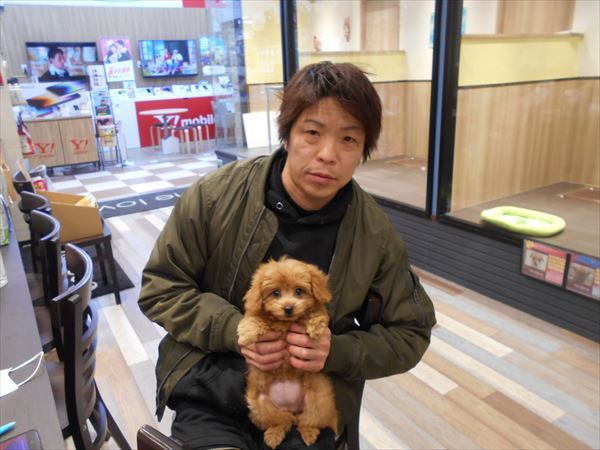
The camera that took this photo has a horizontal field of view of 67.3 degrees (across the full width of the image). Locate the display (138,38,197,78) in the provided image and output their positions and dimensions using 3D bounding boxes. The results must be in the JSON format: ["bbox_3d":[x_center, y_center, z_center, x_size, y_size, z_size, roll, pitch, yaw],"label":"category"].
[{"bbox_3d":[-2.765,-3.548,9.647,1.230,0.720,0.080,-14,21,-31],"label":"display"}]

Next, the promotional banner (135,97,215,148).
[{"bbox_3d":[-2.607,-2.204,9.613,1.670,0.900,0.080,-14,21,-31],"label":"promotional banner"}]

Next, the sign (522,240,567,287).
[{"bbox_3d":[1.234,0.193,2.282,0.020,0.195,0.230,-14,21,-31],"label":"sign"}]

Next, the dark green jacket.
[{"bbox_3d":[-0.026,0.118,0.945,0.600,0.540,0.430,-2,18,0],"label":"dark green jacket"}]

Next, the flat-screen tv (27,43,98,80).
[{"bbox_3d":[-4.494,-3.115,8.595,1.200,0.710,0.080,-14,21,-31],"label":"flat-screen tv"}]

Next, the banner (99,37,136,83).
[{"bbox_3d":[-3.639,-3.308,9.097,0.550,0.800,0.030,-14,21,-31],"label":"banner"}]

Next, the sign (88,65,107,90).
[{"bbox_3d":[-3.227,-2.356,7.194,0.260,0.380,0.030,-14,21,-31],"label":"sign"}]

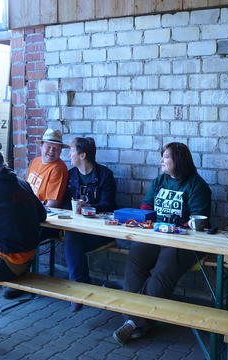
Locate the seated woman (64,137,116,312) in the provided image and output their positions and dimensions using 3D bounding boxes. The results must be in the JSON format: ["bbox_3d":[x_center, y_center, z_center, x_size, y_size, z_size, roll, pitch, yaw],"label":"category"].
[{"bbox_3d":[-0.225,0.343,4.044,0.500,1.380,0.680,4,8,31],"label":"seated woman"}]

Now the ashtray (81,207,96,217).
[{"bbox_3d":[-0.201,0.254,3.887,0.110,0.055,0.100,-1,7,-3],"label":"ashtray"}]

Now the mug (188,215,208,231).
[{"bbox_3d":[0.586,0.302,3.339,0.125,0.088,0.097,-5,9,-36],"label":"mug"}]

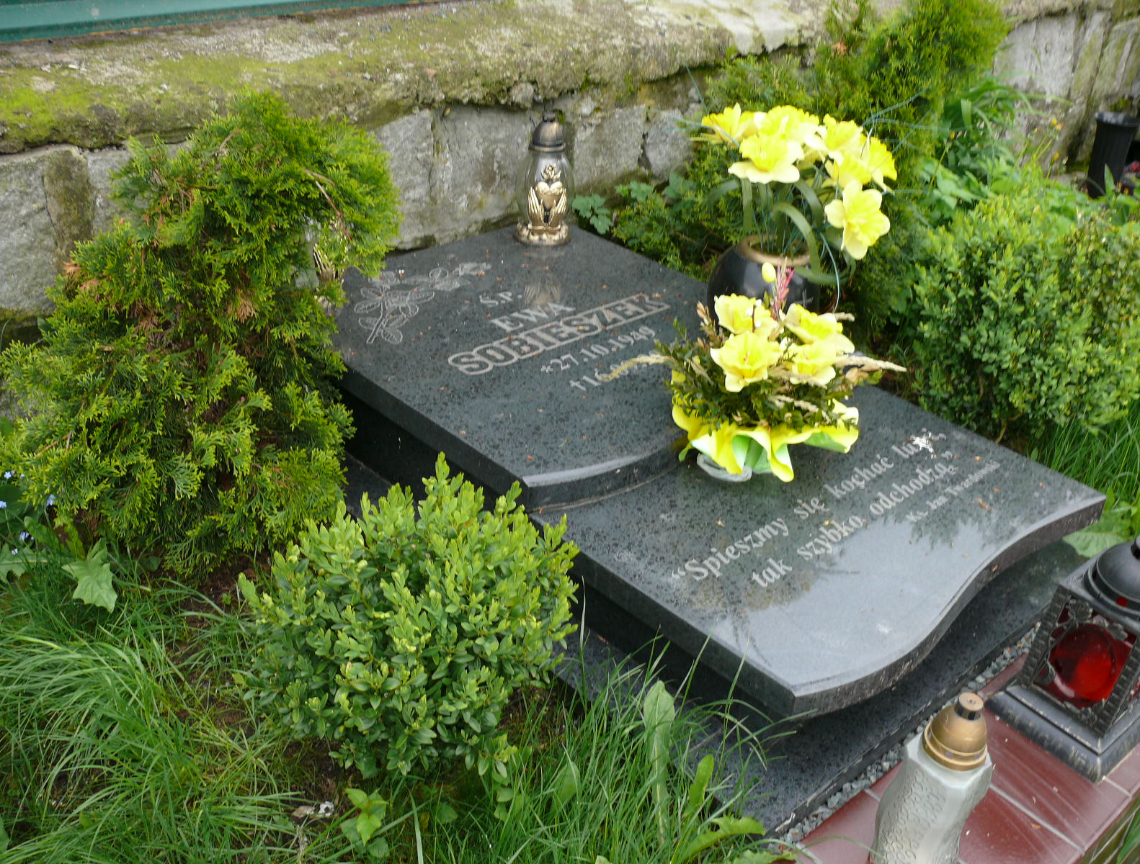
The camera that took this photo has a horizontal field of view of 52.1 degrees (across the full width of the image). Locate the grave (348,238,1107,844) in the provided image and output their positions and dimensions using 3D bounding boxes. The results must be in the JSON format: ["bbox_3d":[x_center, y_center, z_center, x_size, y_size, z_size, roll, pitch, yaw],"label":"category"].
[{"bbox_3d":[0.119,0.003,2.158,0.985,0.235,1.445,-22,40,-38],"label":"grave"}]

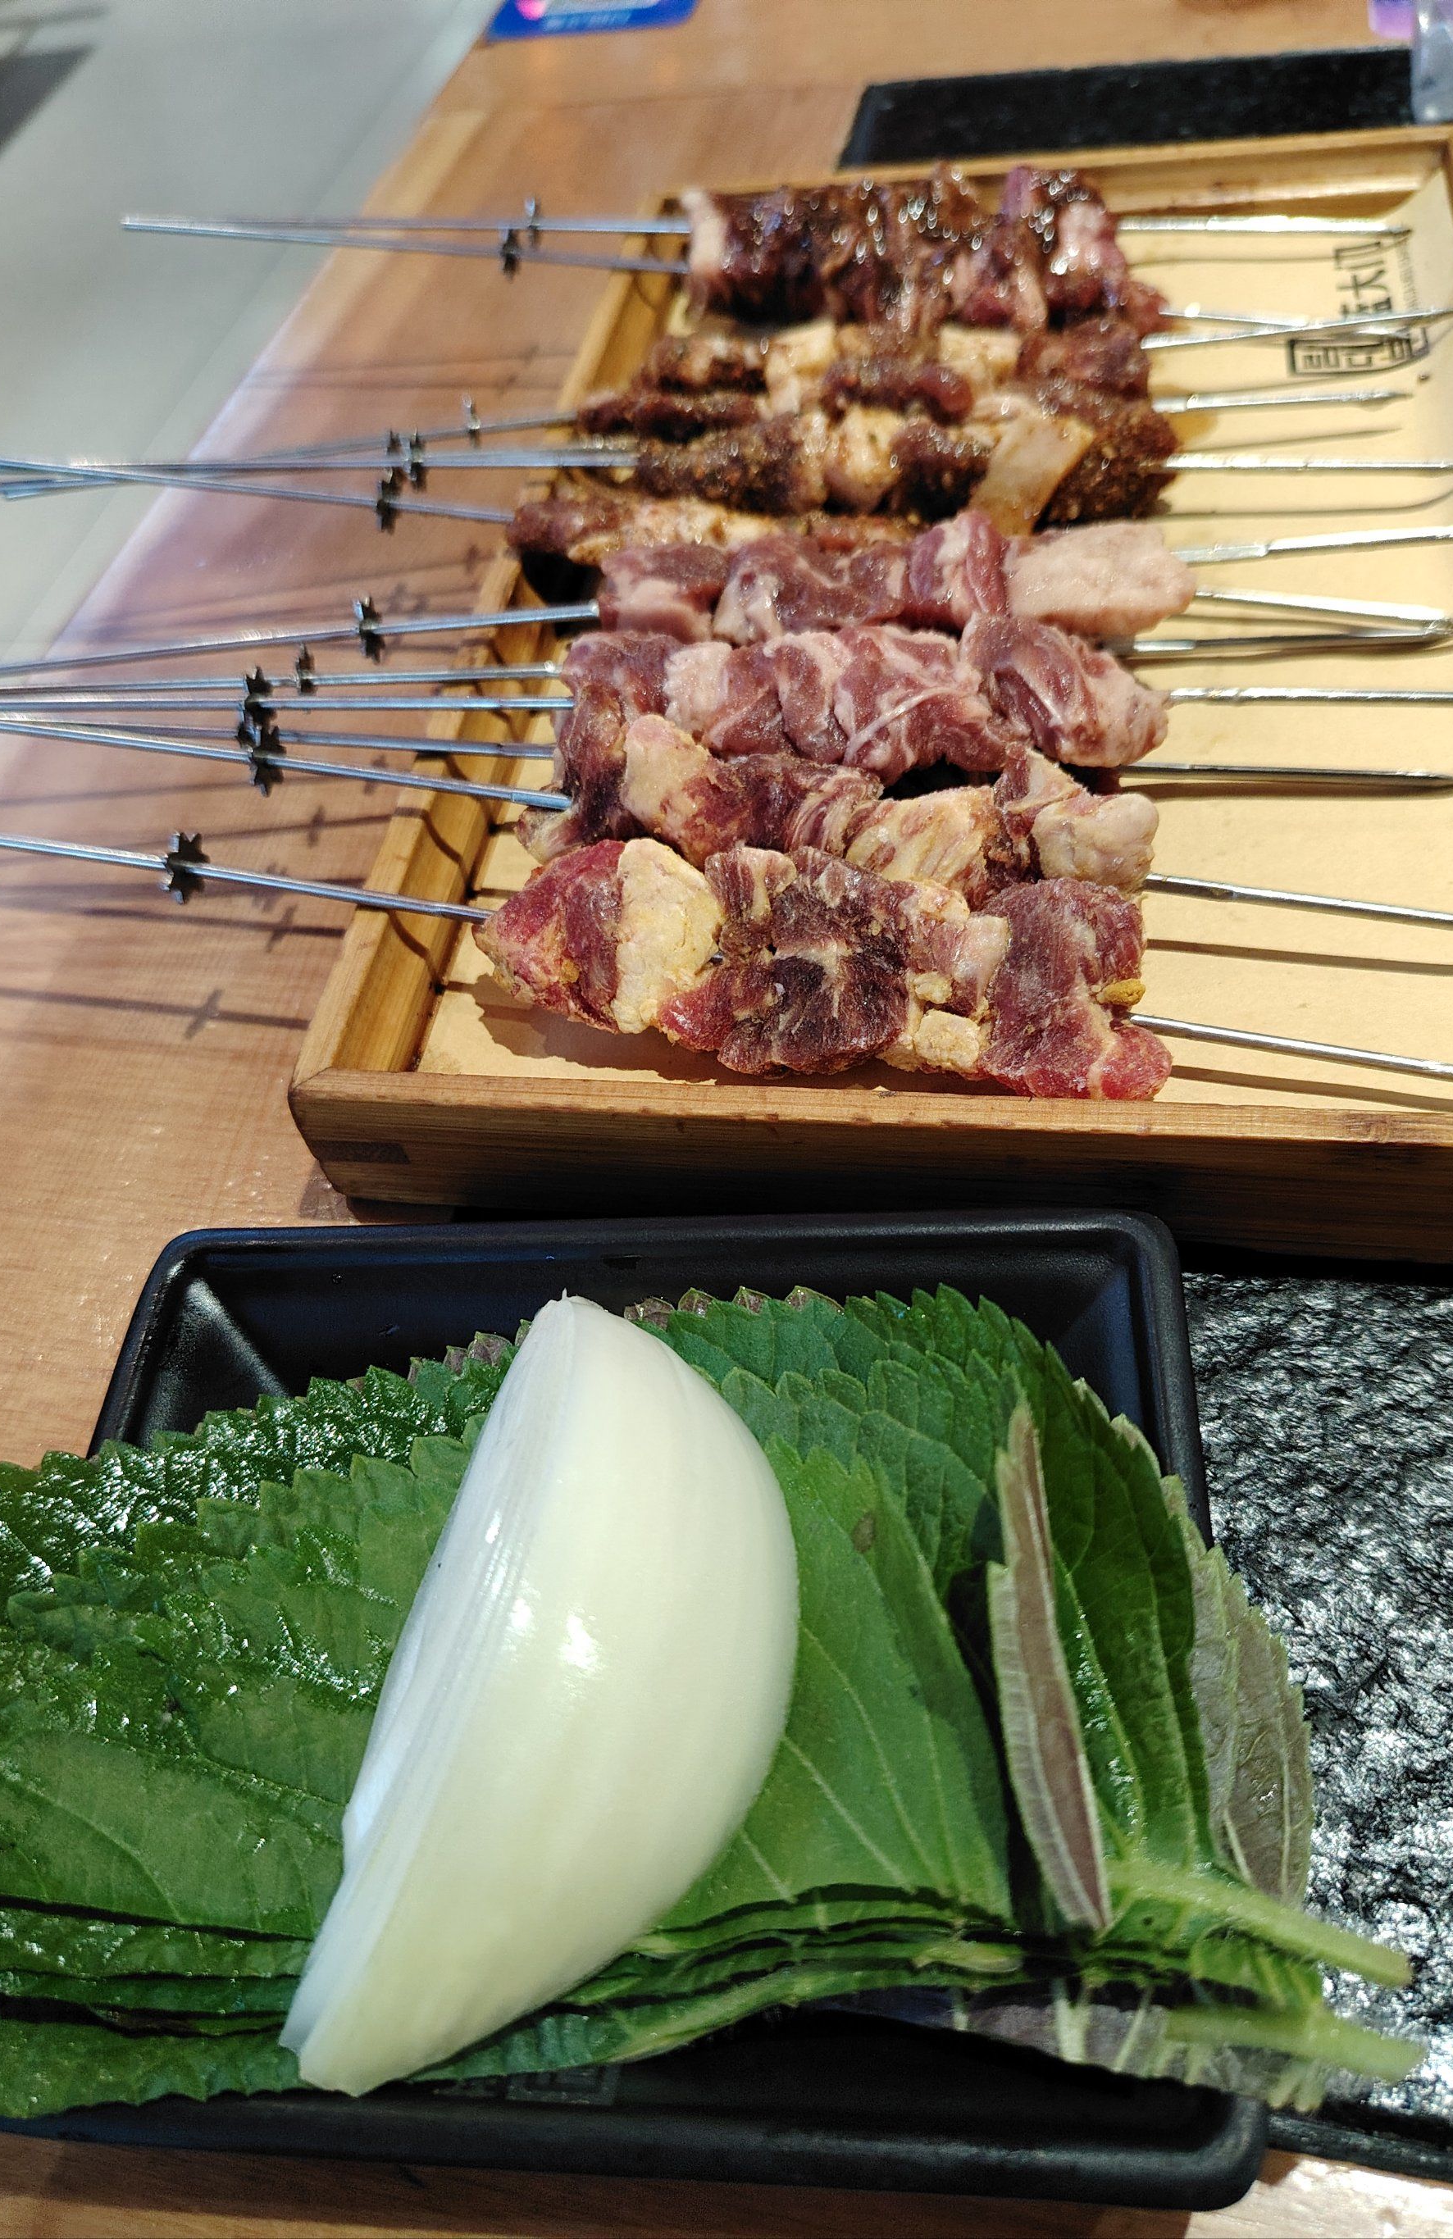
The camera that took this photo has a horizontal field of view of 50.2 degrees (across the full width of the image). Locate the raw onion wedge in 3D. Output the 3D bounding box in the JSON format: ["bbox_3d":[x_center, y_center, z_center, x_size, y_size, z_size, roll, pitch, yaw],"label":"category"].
[{"bbox_3d":[-0.018,0.061,0.184,0.044,0.043,0.099,10,56,16],"label":"raw onion wedge"}]

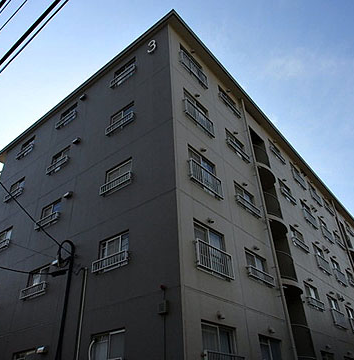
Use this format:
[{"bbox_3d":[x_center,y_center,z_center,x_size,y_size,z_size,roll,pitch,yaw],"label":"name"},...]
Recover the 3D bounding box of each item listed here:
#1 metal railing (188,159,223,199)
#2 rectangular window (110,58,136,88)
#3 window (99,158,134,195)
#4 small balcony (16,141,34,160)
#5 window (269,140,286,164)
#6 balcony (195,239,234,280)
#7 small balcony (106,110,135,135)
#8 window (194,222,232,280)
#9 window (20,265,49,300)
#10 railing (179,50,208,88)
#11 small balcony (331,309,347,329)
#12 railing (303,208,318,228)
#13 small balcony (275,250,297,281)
[{"bbox_3d":[0.980,0.005,11.318,0.151,0.717,1.774,-26,-40,30],"label":"metal railing"},{"bbox_3d":[-2.231,-4.540,14.688,1.420,1.020,0.200,-26,-41,30],"label":"rectangular window"},{"bbox_3d":[-2.046,-0.086,11.838,1.404,1.019,0.219,-26,-40,30],"label":"window"},{"bbox_3d":[-8.047,-1.471,18.272,1.431,0.378,0.135,-26,-41,30],"label":"small balcony"},{"bbox_3d":[5.575,-1.562,19.411,0.200,1.070,1.550,-26,-41,30],"label":"window"},{"bbox_3d":[1.081,2.284,9.783,0.151,0.756,1.794,-26,-40,30],"label":"balcony"},{"bbox_3d":[-2.170,-2.095,13.146,1.472,0.341,0.151,-26,-40,30],"label":"small balcony"},{"bbox_3d":[1.040,2.009,9.992,0.219,1.448,1.716,-26,-40,30],"label":"window"},{"bbox_3d":[-4.874,3.537,12.065,1.420,0.970,0.200,-26,-41,30],"label":"window"},{"bbox_3d":[0.678,-4.506,14.280,0.200,0.680,1.740,-26,-40,31],"label":"railing"},{"bbox_3d":[7.960,6.826,16.998,0.151,0.741,1.784,-26,-40,30],"label":"small balcony"},{"bbox_3d":[7.527,2.243,19.476,0.150,0.720,1.780,-26,-41,30],"label":"railing"},{"bbox_3d":[4.594,3.599,14.299,0.500,1.070,1.750,-26,-40,31],"label":"small balcony"}]

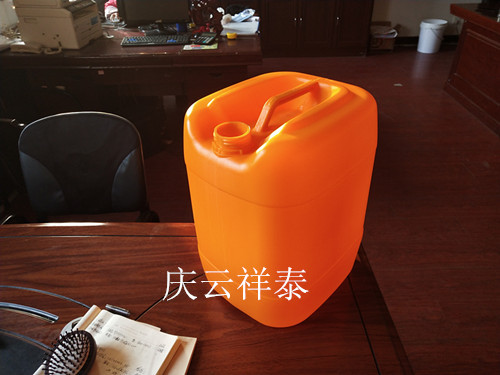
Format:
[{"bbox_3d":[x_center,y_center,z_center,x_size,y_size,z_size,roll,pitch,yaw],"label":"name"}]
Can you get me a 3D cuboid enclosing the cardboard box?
[{"bbox_3d":[1.553,-1.790,5.162,0.337,0.290,0.250,-1,33,2],"label":"cardboard box"}]

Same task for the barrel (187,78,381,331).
[{"bbox_3d":[0.058,0.017,0.815,0.268,0.394,0.301,24,40,36],"label":"barrel"}]

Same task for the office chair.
[{"bbox_3d":[-0.557,0.242,1.607,0.590,0.910,0.600,-4,33,-2],"label":"office chair"}]

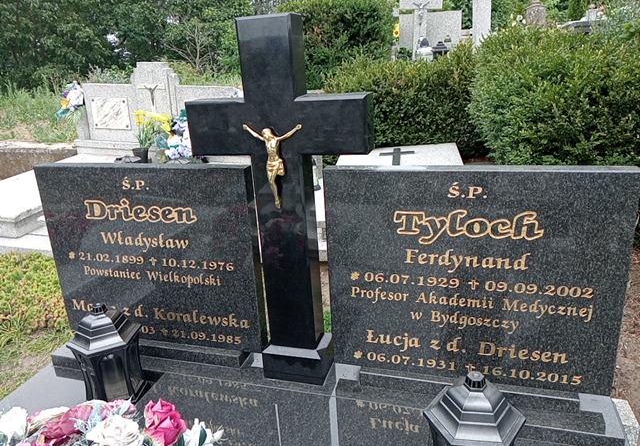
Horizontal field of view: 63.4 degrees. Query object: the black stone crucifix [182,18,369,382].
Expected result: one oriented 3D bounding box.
[{"bbox_3d":[-0.100,-0.021,1.488,0.504,1.060,0.129,3,22,17],"label":"black stone crucifix"}]

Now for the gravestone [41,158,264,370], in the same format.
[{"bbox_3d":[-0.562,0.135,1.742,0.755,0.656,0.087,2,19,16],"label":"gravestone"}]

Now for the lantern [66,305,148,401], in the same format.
[{"bbox_3d":[-0.668,0.405,1.641,0.195,0.323,0.214,-2,21,6],"label":"lantern"}]

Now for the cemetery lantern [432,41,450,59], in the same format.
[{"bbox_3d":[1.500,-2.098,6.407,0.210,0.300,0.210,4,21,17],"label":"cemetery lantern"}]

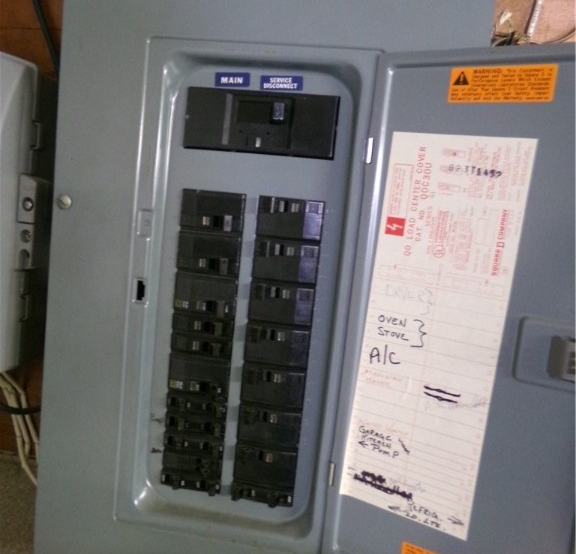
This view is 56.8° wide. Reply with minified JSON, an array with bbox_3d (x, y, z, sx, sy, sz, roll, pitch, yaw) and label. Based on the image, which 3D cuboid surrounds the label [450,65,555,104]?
[{"bbox_3d":[0.158,-0.143,0.395,0.073,0.026,0.002,9,7,27],"label":"label"}]

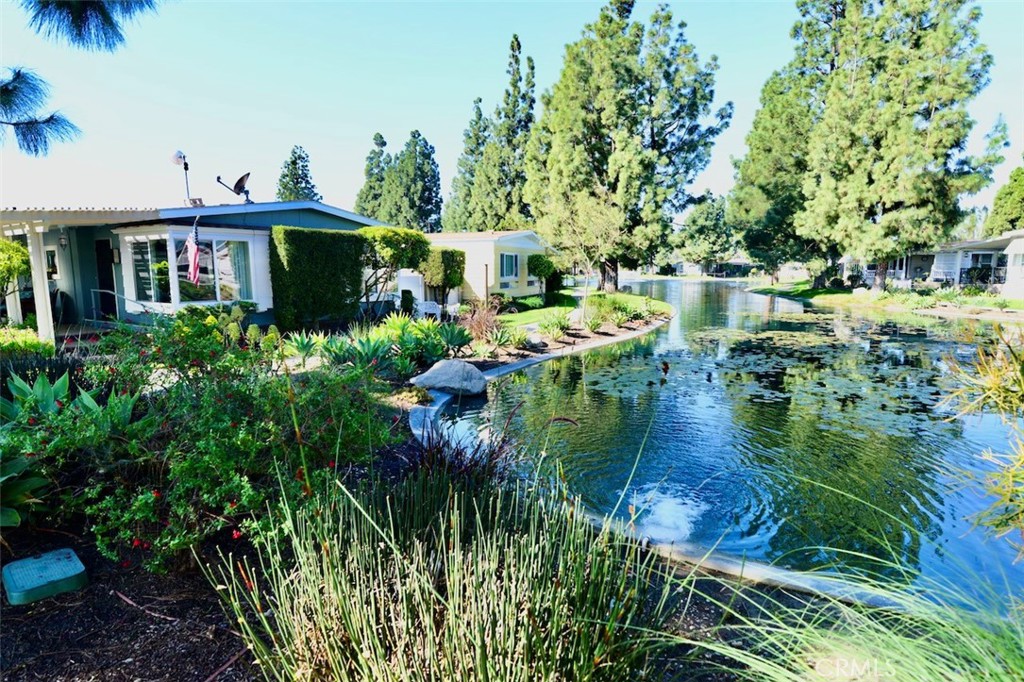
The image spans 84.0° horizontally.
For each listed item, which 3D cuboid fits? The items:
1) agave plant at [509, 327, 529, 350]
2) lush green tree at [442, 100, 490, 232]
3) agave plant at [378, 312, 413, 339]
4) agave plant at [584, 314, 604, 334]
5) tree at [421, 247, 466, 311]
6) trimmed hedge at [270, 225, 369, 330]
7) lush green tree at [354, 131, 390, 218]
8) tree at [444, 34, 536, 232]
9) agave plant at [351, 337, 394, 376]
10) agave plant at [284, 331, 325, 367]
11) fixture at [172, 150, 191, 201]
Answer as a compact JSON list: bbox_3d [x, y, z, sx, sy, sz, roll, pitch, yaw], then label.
[{"bbox_3d":[0.139,-0.087,12.091,0.450,0.500,0.450,0,8,0],"label":"agave plant"},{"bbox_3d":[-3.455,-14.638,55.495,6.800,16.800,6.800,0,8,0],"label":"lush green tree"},{"bbox_3d":[-2.188,-0.227,10.775,0.680,0.620,0.650,0,8,0],"label":"agave plant"},{"bbox_3d":[2.135,-0.452,14.681,0.480,0.470,0.480,0,8,0],"label":"agave plant"},{"bbox_3d":[-2.108,-1.954,17.499,0.900,1.900,1.150,4,9,24],"label":"tree"},{"bbox_3d":[-4.810,-1.581,14.320,0.550,2.310,2.860,4,9,24],"label":"trimmed hedge"},{"bbox_3d":[-14.701,-14.454,60.543,4.600,14.851,4.600,0,8,0],"label":"lush green tree"},{"bbox_3d":[-1.607,-13.351,42.511,7.200,17.908,7.200,0,8,0],"label":"tree"},{"bbox_3d":[-2.350,0.217,9.466,0.720,0.660,0.720,0,8,0],"label":"agave plant"},{"bbox_3d":[-3.694,0.137,10.078,0.700,0.640,0.700,0,8,0],"label":"agave plant"},{"bbox_3d":[-6.710,-3.340,11.546,0.340,1.050,0.260,-5,9,-30],"label":"fixture"}]

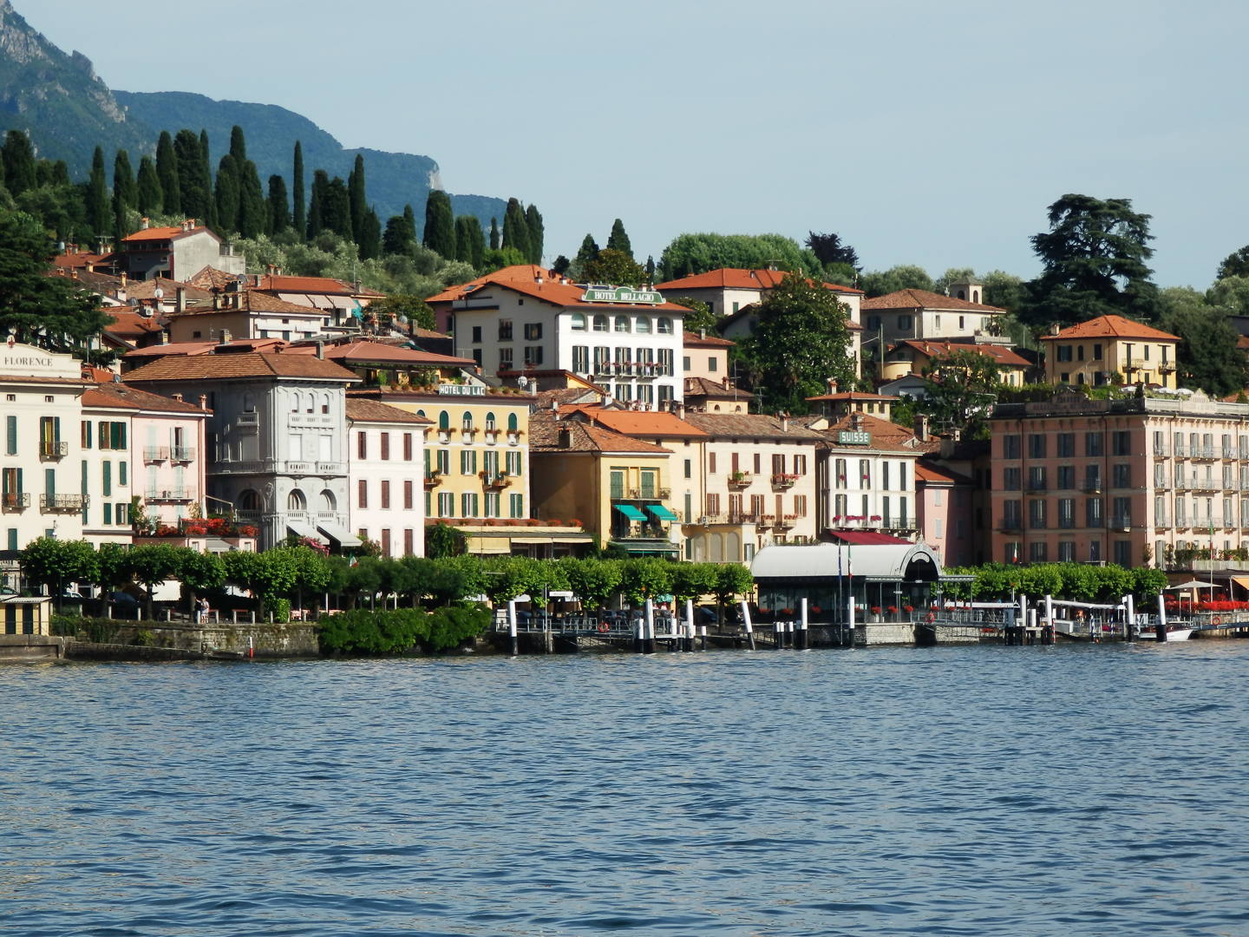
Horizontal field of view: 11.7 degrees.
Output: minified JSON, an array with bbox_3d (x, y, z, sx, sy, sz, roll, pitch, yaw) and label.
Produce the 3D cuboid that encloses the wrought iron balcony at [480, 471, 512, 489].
[{"bbox_3d":[-9.793,0.919,463.786,0.800,1.300,2.300,-2,-2,40],"label":"wrought iron balcony"}]

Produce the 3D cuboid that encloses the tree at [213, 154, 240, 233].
[{"bbox_3d":[-43.506,-29.663,668.000,2.886,9.621,2.886,0,-1,0],"label":"tree"}]

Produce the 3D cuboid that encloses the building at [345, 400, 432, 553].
[{"bbox_3d":[-20.600,2.798,452.355,8.500,15.955,10.737,-1,-2,33],"label":"building"}]

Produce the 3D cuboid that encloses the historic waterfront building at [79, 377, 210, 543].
[{"bbox_3d":[-37.980,2.269,433.393,9.800,16.822,18.674,-1,-1,27],"label":"historic waterfront building"}]

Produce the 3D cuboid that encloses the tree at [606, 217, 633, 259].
[{"bbox_3d":[-0.504,-21.978,630.000,2.722,7.763,2.722,-1,-1,0],"label":"tree"}]

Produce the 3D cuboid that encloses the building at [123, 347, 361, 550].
[{"bbox_3d":[-27.938,0.961,444.788,8.164,18.331,17.054,1,-2,-44],"label":"building"}]

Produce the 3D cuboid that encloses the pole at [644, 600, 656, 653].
[{"bbox_3d":[1.901,11.825,456.000,0.560,4.124,0.560,-2,0,0],"label":"pole"}]

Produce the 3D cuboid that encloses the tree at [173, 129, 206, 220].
[{"bbox_3d":[-46.034,-29.984,645.000,3.406,11.766,3.406,-1,-1,0],"label":"tree"}]

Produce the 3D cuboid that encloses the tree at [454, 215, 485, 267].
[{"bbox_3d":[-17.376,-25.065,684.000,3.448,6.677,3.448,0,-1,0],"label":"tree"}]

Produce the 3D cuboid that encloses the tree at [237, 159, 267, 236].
[{"bbox_3d":[-40.536,-28.901,664.000,2.975,9.457,2.975,0,-1,0],"label":"tree"}]

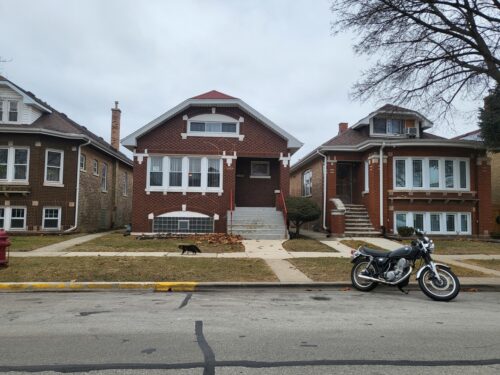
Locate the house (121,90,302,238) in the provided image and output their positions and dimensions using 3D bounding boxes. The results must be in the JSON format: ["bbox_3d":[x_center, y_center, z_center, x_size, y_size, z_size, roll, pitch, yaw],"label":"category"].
[{"bbox_3d":[-1.950,-0.876,21.581,7.780,6.700,12.500,1,-4,-4],"label":"house"}]

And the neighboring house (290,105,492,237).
[{"bbox_3d":[6.620,-0.592,22.802,8.400,6.550,12.500,1,-4,-4],"label":"neighboring house"}]

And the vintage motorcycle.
[{"bbox_3d":[2.850,1.472,7.133,2.070,1.150,0.780,-3,-5,39],"label":"vintage motorcycle"}]

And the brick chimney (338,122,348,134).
[{"bbox_3d":[5.371,-3.304,21.500,0.450,0.750,0.470,1,-4,-4],"label":"brick chimney"}]

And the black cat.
[{"bbox_3d":[-1.838,1.928,11.600,0.730,0.300,0.170,1,-4,-4],"label":"black cat"}]

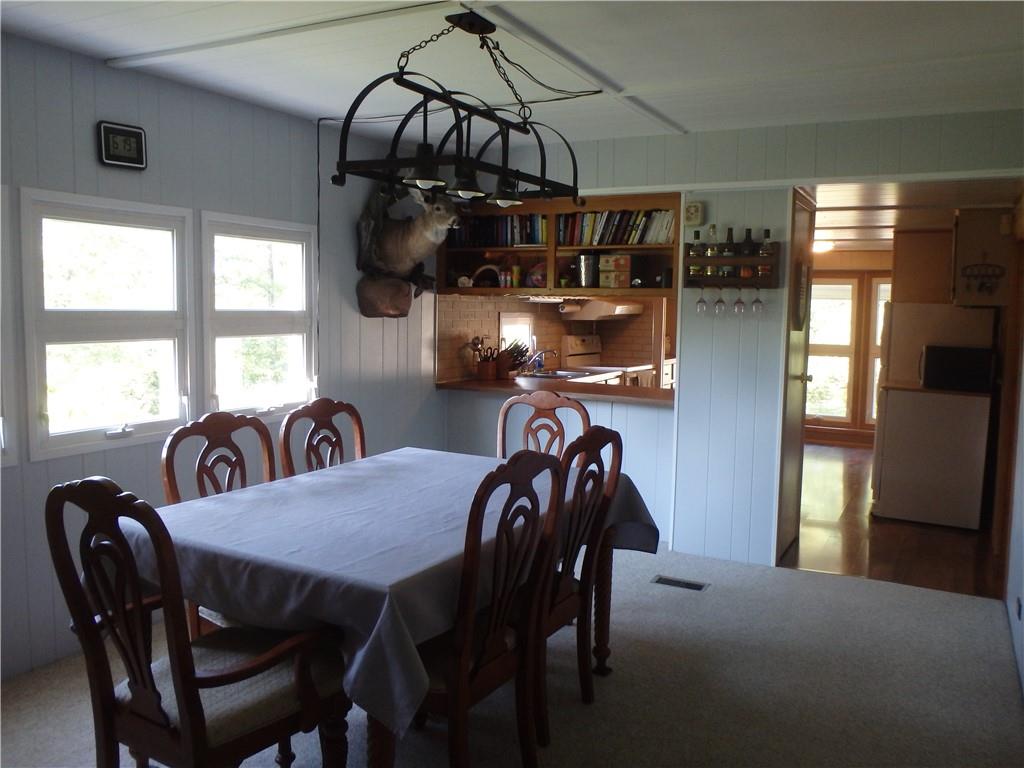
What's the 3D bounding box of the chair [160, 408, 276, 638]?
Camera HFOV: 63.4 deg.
[{"bbox_3d":[-0.800,0.632,2.842,0.560,1.044,0.500,4,7,28],"label":"chair"}]

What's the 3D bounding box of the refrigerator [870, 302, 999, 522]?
[{"bbox_3d":[2.971,0.184,5.851,0.648,1.473,0.680,4,7,28],"label":"refrigerator"}]

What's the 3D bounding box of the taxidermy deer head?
[{"bbox_3d":[-0.563,-0.866,4.808,0.529,0.536,0.392,3,6,18],"label":"taxidermy deer head"}]

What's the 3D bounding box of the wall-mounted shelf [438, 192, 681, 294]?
[{"bbox_3d":[0.298,-0.860,5.242,1.641,0.606,0.300,4,7,28],"label":"wall-mounted shelf"}]

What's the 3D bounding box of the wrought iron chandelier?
[{"bbox_3d":[-0.138,-0.954,2.894,0.478,0.587,0.943,4,7,28],"label":"wrought iron chandelier"}]

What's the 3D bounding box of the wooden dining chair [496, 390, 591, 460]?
[{"bbox_3d":[0.015,0.573,3.571,0.560,1.044,0.580,4,7,28],"label":"wooden dining chair"}]

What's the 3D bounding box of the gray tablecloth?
[{"bbox_3d":[-0.354,0.546,2.867,1.196,0.355,1.711,4,7,28],"label":"gray tablecloth"}]

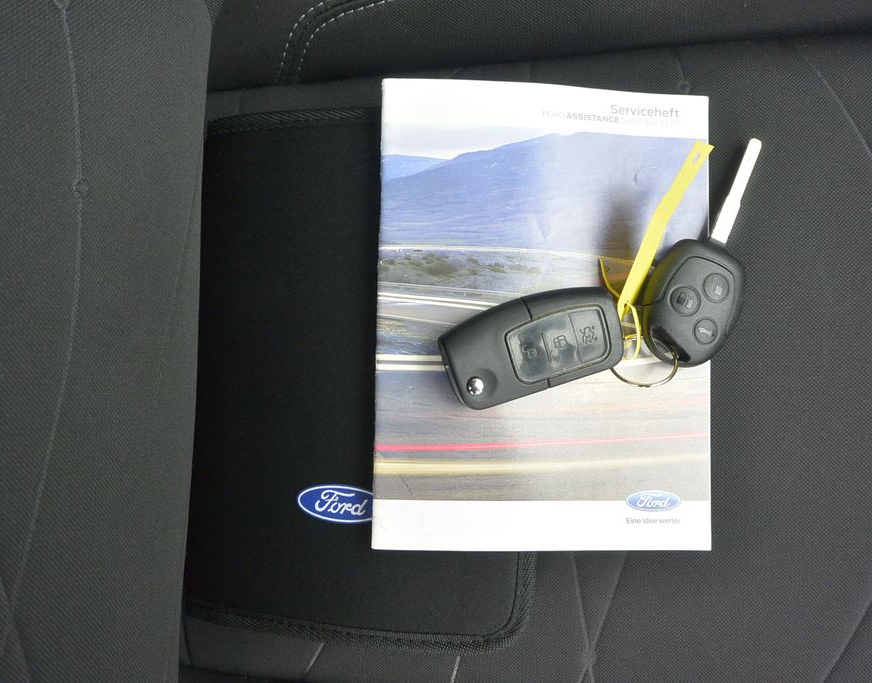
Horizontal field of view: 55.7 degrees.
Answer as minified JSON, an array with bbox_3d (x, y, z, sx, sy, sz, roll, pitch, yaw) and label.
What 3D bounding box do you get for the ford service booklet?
[{"bbox_3d":[0.050,-0.013,0.372,0.150,0.008,0.209,2,84,-4],"label":"ford service booklet"}]

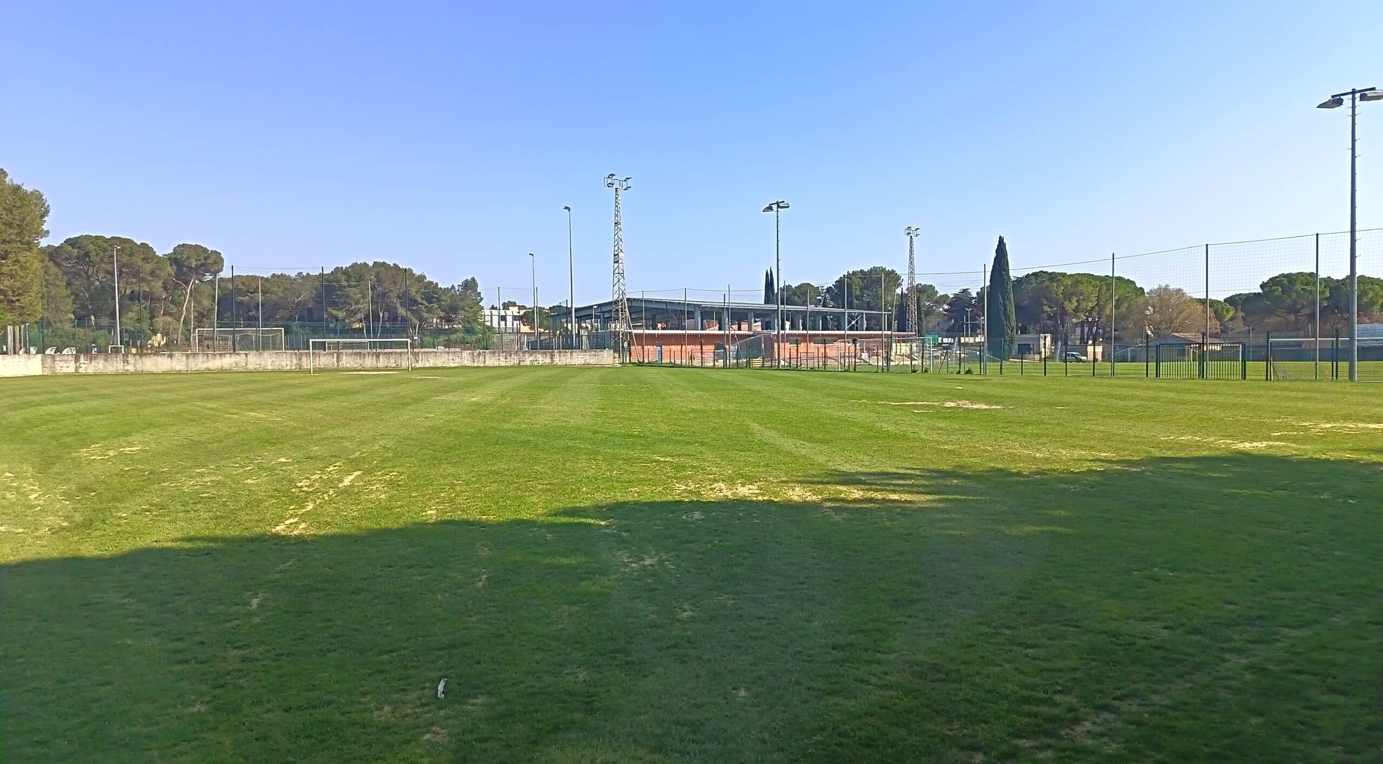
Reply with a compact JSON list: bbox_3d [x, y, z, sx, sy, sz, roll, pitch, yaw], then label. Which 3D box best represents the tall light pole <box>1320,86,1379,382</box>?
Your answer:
[{"bbox_3d":[27.468,-6.121,39.800,0.800,12.150,2.300,-2,2,-35],"label":"tall light pole"}]

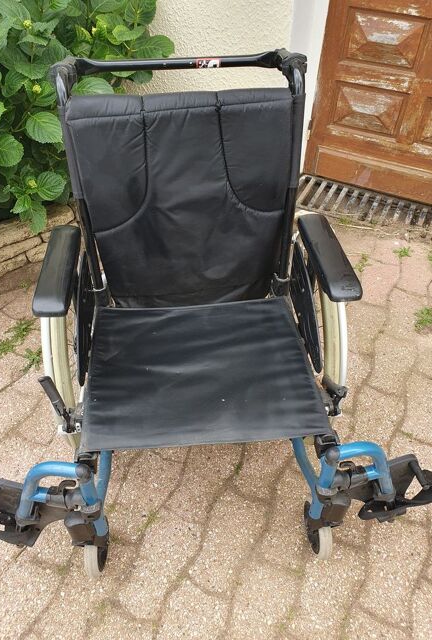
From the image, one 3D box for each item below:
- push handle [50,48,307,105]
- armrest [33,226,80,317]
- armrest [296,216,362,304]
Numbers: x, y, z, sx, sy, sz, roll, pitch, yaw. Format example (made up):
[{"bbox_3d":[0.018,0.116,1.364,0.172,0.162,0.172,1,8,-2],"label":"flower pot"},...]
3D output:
[{"bbox_3d":[-0.068,-0.472,0.931,0.475,0.068,0.070,-4,44,-4],"label":"push handle"},{"bbox_3d":[-0.283,-0.097,0.870,0.055,0.034,0.229,-4,44,-4],"label":"armrest"},{"bbox_3d":[0.205,-0.121,0.891,0.055,0.034,0.229,-4,44,-4],"label":"armrest"}]

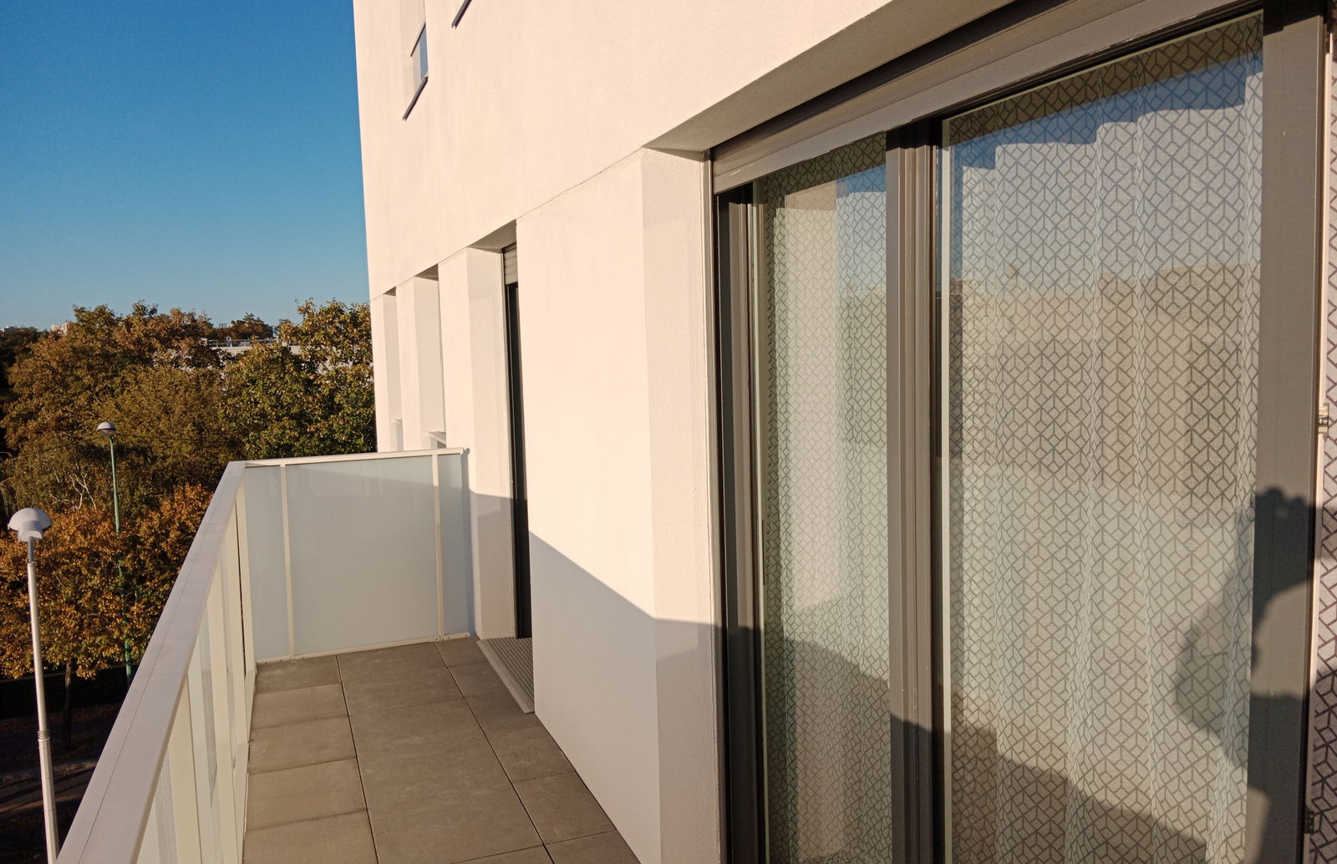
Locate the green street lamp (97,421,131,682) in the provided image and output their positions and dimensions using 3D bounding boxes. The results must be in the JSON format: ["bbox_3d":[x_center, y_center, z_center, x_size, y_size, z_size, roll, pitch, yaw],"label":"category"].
[{"bbox_3d":[-14.707,3.742,26.858,0.460,8.030,0.520,-2,5,-7],"label":"green street lamp"}]

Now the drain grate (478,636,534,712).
[{"bbox_3d":[-0.678,1.182,5.023,0.340,0.035,1.180,-3,5,-21],"label":"drain grate"}]

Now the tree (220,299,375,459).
[{"bbox_3d":[-11.407,1.358,33.304,7.500,11.460,7.500,-3,5,-21],"label":"tree"}]

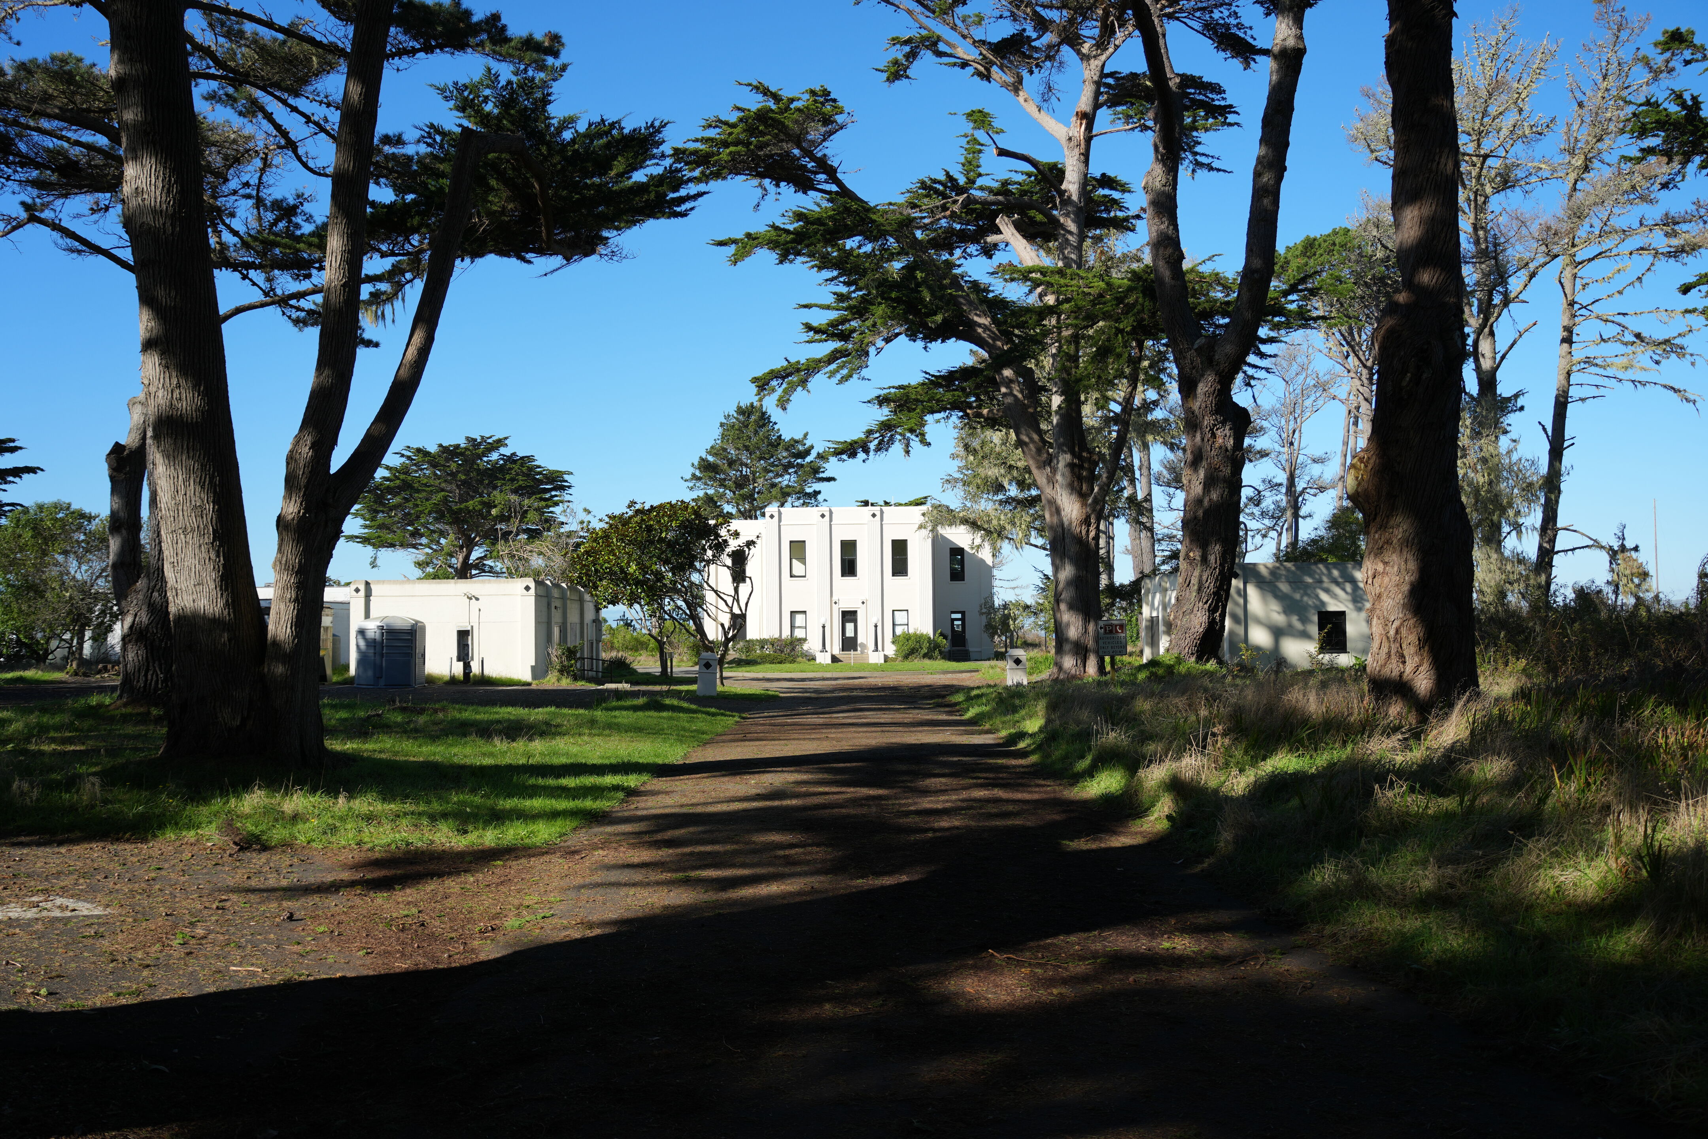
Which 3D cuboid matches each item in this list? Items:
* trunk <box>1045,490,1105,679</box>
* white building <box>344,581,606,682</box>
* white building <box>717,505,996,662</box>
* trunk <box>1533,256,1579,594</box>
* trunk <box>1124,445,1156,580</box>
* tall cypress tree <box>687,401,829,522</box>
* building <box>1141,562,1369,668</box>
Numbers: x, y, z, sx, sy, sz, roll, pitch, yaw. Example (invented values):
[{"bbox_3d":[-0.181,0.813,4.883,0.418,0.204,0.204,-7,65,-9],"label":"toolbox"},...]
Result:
[{"bbox_3d":[6.816,0.494,41.000,1.750,5.800,1.600,0,-3,-1],"label":"trunk"},{"bbox_3d":[-14.037,2.453,51.528,6.300,3.600,13.300,0,-3,-1],"label":"white building"},{"bbox_3d":[-0.344,1.377,90.282,20.000,9.600,17.000,0,-3,-1],"label":"white building"},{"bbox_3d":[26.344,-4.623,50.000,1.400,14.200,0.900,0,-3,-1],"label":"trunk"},{"bbox_3d":[15.514,-1.230,72.000,1.700,11.300,1.200,0,-3,-1],"label":"trunk"},{"bbox_3d":[-8.245,-3.666,114.000,12.700,21.300,12.200,0,-3,-1],"label":"tall cypress tree"},{"bbox_3d":[14.465,1.836,45.904,6.400,3.650,11.300,0,-3,-1],"label":"building"}]

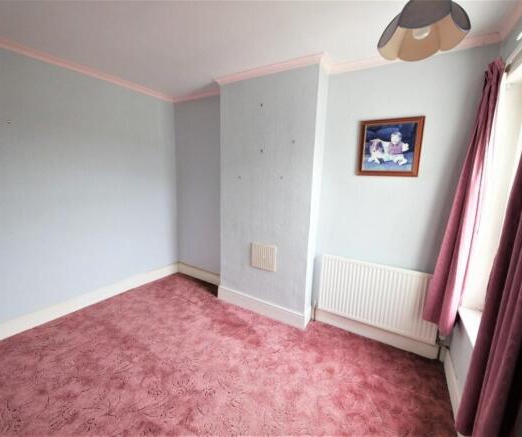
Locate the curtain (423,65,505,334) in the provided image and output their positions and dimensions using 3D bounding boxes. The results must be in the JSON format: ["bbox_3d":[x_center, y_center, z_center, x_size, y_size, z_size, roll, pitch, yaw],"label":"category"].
[{"bbox_3d":[1.390,-0.098,1.630,0.210,1.810,0.270,8,11,31],"label":"curtain"}]

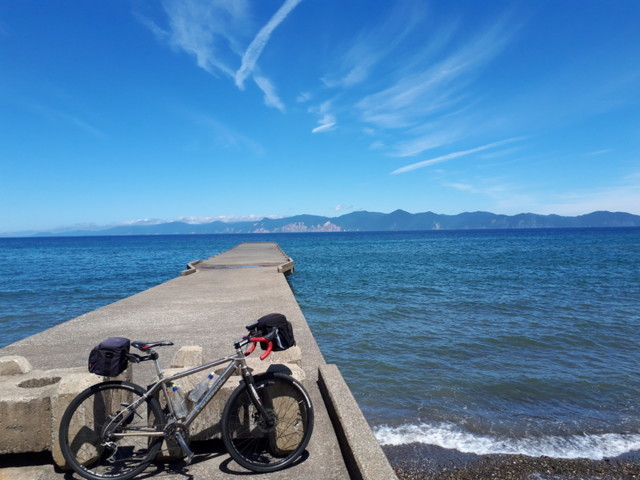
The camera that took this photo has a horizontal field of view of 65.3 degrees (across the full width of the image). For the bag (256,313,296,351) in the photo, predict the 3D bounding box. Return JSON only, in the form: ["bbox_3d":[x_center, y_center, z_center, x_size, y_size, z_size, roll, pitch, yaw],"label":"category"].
[{"bbox_3d":[-0.320,0.663,3.579,0.190,0.230,0.250,-14,-4,-22],"label":"bag"}]

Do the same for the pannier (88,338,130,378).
[{"bbox_3d":[-1.406,0.778,3.339,0.190,0.210,0.255,7,-6,-8],"label":"pannier"}]

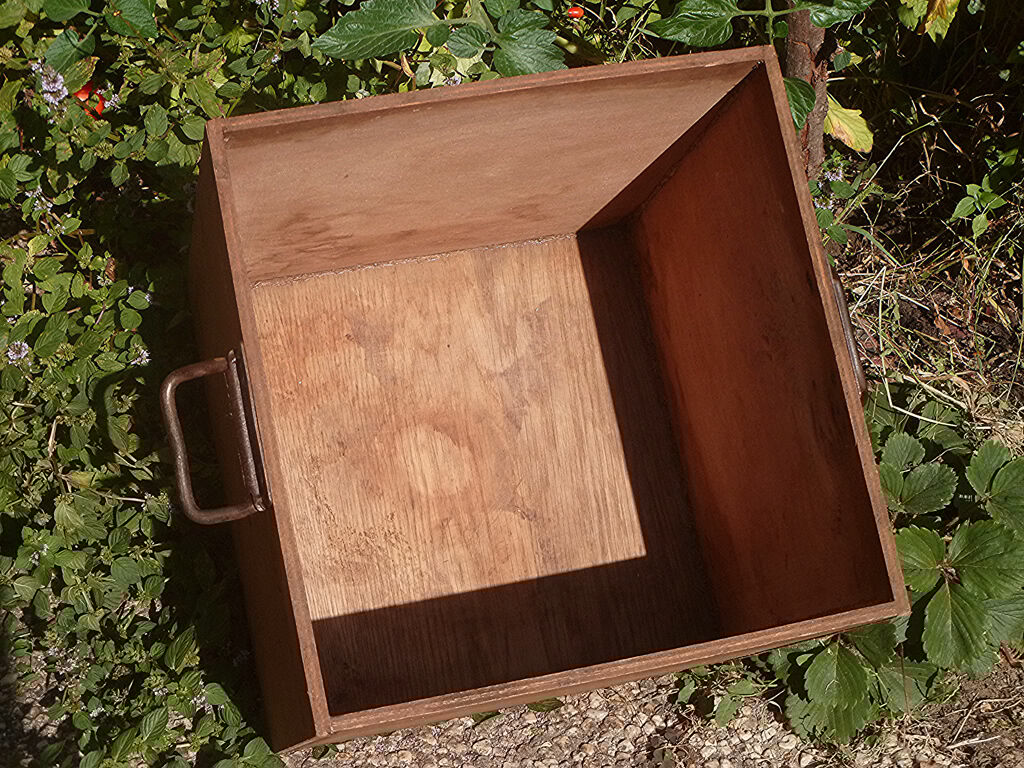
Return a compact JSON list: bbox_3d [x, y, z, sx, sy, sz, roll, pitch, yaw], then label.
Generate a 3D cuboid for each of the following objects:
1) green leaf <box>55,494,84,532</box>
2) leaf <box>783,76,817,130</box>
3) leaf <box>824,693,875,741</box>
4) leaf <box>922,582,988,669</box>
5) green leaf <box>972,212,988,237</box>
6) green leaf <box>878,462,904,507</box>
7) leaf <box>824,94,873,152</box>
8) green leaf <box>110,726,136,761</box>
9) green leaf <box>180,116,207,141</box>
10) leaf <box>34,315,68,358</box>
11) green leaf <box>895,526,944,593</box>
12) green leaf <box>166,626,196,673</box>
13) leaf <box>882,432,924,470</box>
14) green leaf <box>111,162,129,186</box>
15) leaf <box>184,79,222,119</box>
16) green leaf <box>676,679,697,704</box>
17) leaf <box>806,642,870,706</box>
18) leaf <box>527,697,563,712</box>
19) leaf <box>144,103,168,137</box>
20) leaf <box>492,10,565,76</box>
[{"bbox_3d":[-0.347,0.102,1.532,0.020,0.008,0.030,-33,83,-15],"label":"green leaf"},{"bbox_3d":[0.230,-0.229,1.586,0.034,0.012,0.047,-13,78,-12],"label":"leaf"},{"bbox_3d":[0.285,0.277,1.655,0.046,0.010,0.059,-5,79,-1],"label":"leaf"},{"bbox_3d":[0.365,0.200,1.616,0.056,0.012,0.077,-3,79,1],"label":"leaf"},{"bbox_3d":[0.425,-0.145,1.770,0.015,0.009,0.025,21,70,3],"label":"green leaf"},{"bbox_3d":[0.325,0.085,1.688,0.035,0.008,0.048,-28,82,-4],"label":"green leaf"},{"bbox_3d":[0.292,-0.226,1.697,0.035,0.010,0.064,-38,86,-3],"label":"leaf"},{"bbox_3d":[-0.311,0.287,1.560,0.017,0.012,0.033,31,71,7],"label":"green leaf"},{"bbox_3d":[-0.248,-0.199,1.526,0.022,0.005,0.019,45,81,-1],"label":"green leaf"},{"bbox_3d":[-0.375,-0.038,1.590,0.034,0.012,0.025,-40,77,-16],"label":"leaf"},{"bbox_3d":[0.340,0.147,1.635,0.045,0.018,0.053,17,70,2],"label":"green leaf"},{"bbox_3d":[-0.259,0.207,1.524,0.017,0.007,0.038,26,74,-2],"label":"green leaf"},{"bbox_3d":[0.341,0.059,1.700,0.037,0.011,0.034,6,75,-7],"label":"leaf"},{"bbox_3d":[-0.321,-0.172,1.598,0.015,0.004,0.022,12,83,-7],"label":"green leaf"},{"bbox_3d":[-0.253,-0.234,1.605,0.021,0.013,0.045,-40,77,-16],"label":"leaf"},{"bbox_3d":[0.150,0.264,1.675,0.012,0.008,0.025,31,71,7],"label":"green leaf"},{"bbox_3d":[0.275,0.245,1.647,0.054,0.017,0.057,-1,76,-9],"label":"leaf"},{"bbox_3d":[0.027,0.268,1.642,0.033,0.006,0.017,-10,80,-5],"label":"leaf"},{"bbox_3d":[-0.287,-0.213,1.575,0.019,0.011,0.030,-7,71,-7],"label":"leaf"},{"bbox_3d":[0.015,-0.285,1.640,0.063,0.025,0.055,22,70,4],"label":"leaf"}]

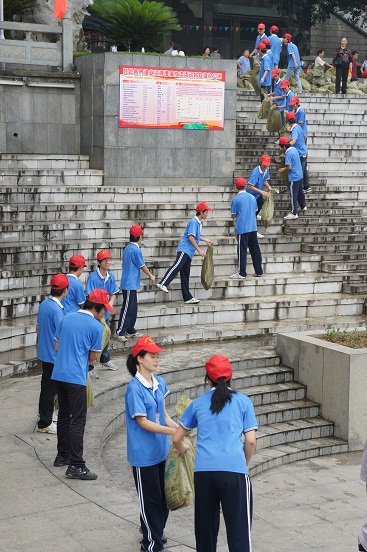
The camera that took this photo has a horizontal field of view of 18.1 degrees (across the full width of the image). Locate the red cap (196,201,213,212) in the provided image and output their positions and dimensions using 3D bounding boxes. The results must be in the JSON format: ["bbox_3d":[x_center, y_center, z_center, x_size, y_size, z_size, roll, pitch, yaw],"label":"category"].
[{"bbox_3d":[0.339,-1.097,18.300,0.270,0.140,0.180,11,6,2],"label":"red cap"}]

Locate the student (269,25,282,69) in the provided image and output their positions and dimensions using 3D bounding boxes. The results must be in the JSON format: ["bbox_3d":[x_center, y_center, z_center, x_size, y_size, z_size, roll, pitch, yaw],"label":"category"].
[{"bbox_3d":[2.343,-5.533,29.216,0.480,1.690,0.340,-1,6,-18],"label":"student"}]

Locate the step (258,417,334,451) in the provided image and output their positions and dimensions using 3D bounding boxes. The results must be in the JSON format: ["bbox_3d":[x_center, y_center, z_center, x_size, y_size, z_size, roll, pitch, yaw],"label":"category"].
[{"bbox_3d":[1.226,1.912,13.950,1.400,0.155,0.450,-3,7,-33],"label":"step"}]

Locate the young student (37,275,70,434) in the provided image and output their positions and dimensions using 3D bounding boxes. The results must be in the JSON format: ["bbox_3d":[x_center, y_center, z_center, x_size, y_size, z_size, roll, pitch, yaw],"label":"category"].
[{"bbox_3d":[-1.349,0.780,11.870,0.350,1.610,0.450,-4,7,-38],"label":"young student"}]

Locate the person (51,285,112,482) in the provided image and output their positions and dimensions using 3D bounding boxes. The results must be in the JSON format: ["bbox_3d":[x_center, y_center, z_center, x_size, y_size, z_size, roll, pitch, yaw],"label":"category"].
[{"bbox_3d":[-0.897,0.950,10.200,0.580,1.705,0.520,-5,9,-44],"label":"person"}]

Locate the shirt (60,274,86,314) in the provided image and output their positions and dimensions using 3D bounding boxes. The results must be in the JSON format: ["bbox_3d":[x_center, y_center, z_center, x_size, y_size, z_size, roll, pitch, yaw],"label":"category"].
[{"bbox_3d":[-1.244,0.312,13.050,0.320,0.680,0.460,-4,7,-37],"label":"shirt"}]

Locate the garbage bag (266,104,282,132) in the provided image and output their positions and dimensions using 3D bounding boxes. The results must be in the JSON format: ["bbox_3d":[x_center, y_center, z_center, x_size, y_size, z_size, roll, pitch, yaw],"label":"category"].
[{"bbox_3d":[2.032,-3.509,25.600,0.270,0.640,0.360,2,6,11],"label":"garbage bag"}]

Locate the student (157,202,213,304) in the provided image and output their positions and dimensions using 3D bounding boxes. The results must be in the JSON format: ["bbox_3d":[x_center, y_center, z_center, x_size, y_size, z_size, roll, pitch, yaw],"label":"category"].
[{"bbox_3d":[0.016,-0.372,18.600,0.900,1.641,0.500,0,6,-12],"label":"student"}]

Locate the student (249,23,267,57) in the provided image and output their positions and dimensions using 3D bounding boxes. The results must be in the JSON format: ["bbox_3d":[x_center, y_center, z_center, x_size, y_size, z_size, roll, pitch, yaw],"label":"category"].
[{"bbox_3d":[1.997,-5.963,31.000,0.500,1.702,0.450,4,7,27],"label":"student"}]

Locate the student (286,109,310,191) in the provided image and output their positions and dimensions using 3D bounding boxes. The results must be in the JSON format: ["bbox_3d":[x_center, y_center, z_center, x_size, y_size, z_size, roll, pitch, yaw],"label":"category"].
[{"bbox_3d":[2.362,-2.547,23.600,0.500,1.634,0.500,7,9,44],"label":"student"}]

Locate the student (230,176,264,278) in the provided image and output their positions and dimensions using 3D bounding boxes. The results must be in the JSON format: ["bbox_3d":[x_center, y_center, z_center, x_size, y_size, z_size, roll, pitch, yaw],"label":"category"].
[{"bbox_3d":[1.105,-0.836,20.000,0.520,1.726,0.420,-1,7,-18],"label":"student"}]

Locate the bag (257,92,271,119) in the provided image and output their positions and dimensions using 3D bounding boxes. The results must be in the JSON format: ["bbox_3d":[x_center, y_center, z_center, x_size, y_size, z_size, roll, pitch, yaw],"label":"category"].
[{"bbox_3d":[1.852,-3.910,26.500,0.260,0.640,0.310,2,6,11],"label":"bag"}]

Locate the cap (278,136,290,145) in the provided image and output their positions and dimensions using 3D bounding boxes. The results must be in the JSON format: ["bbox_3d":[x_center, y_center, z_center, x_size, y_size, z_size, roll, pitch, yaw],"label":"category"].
[{"bbox_3d":[1.887,-2.558,21.750,0.260,0.145,0.180,-6,6,15],"label":"cap"}]

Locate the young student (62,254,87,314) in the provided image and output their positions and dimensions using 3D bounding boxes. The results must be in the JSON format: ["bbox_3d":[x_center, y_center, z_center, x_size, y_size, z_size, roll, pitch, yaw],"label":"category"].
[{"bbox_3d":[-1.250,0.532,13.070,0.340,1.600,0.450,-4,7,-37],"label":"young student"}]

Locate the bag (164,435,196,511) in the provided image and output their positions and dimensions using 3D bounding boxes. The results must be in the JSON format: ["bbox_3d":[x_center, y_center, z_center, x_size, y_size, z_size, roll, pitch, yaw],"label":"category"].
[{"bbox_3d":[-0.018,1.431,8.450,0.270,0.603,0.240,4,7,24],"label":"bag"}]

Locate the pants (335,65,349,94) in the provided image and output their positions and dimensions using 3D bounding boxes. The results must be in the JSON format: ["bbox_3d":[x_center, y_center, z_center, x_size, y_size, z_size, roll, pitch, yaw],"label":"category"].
[{"bbox_3d":[4.194,-5.227,30.500,0.360,0.792,0.240,1,6,6],"label":"pants"}]

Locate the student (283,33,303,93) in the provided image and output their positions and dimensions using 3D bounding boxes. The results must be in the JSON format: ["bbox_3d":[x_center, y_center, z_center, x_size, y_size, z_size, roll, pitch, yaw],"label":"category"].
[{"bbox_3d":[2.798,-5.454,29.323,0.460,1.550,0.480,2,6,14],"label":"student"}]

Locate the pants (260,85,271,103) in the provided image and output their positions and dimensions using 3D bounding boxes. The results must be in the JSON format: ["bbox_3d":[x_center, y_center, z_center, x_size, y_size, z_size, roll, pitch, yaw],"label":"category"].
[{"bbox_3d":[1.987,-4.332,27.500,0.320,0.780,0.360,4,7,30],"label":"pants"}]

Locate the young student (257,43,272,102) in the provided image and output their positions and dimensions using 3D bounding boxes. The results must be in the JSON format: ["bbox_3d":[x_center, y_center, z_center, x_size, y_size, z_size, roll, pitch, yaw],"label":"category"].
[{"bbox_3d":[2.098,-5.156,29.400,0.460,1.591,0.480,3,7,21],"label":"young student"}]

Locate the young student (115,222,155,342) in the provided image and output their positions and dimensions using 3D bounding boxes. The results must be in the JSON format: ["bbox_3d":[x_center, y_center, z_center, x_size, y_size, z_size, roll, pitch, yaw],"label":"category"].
[{"bbox_3d":[-0.712,0.098,16.700,0.520,1.690,0.480,-4,8,-37],"label":"young student"}]

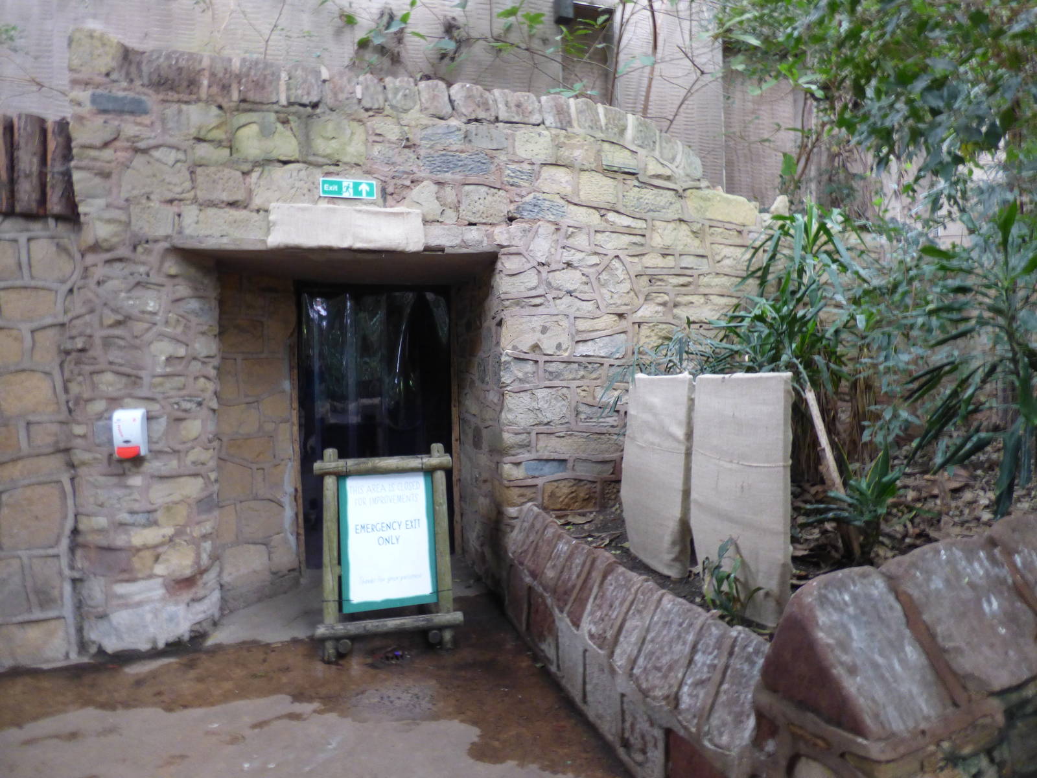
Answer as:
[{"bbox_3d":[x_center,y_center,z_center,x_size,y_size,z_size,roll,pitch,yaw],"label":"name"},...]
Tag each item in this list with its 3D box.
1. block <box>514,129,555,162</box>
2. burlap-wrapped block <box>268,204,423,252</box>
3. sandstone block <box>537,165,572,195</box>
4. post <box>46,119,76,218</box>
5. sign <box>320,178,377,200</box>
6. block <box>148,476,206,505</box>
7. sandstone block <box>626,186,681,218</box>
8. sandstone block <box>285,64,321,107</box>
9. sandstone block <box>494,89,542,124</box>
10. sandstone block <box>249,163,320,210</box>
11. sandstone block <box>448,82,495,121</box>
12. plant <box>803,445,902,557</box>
[{"bbox_3d":[0.071,-1.413,3.549,0.224,0.179,0.150,-1,2,-13],"label":"block"},{"bbox_3d":[-0.942,-0.879,3.304,0.806,0.210,0.080,-1,1,-14],"label":"burlap-wrapped block"},{"bbox_3d":[0.187,-1.227,3.588,0.219,0.157,0.150,-1,2,-18],"label":"sandstone block"},{"bbox_3d":[-2.151,-1.035,2.820,0.115,0.460,0.115,-1,2,-17],"label":"post"},{"bbox_3d":[-0.947,-1.115,3.341,0.300,0.100,0.012,-1,1,-11],"label":"sign"},{"bbox_3d":[-1.696,0.498,3.018,0.252,0.120,0.140,-1,2,-14],"label":"block"},{"bbox_3d":[0.815,-1.183,3.845,0.434,0.163,0.160,-1,2,-23],"label":"sandstone block"},{"bbox_3d":[-1.204,-1.667,3.399,0.181,0.220,0.250,-1,1,-14],"label":"sandstone block"},{"bbox_3d":[-0.026,-1.629,3.546,0.280,0.187,0.200,-1,2,-10],"label":"sandstone block"},{"bbox_3d":[-1.295,-1.105,3.361,0.349,0.241,0.200,-1,1,-14],"label":"sandstone block"},{"bbox_3d":[-0.297,-1.675,3.627,0.269,0.221,0.250,-1,1,-14],"label":"sandstone block"},{"bbox_3d":[1.538,0.522,2.750,0.420,0.500,0.400,-1,1,0],"label":"plant"}]

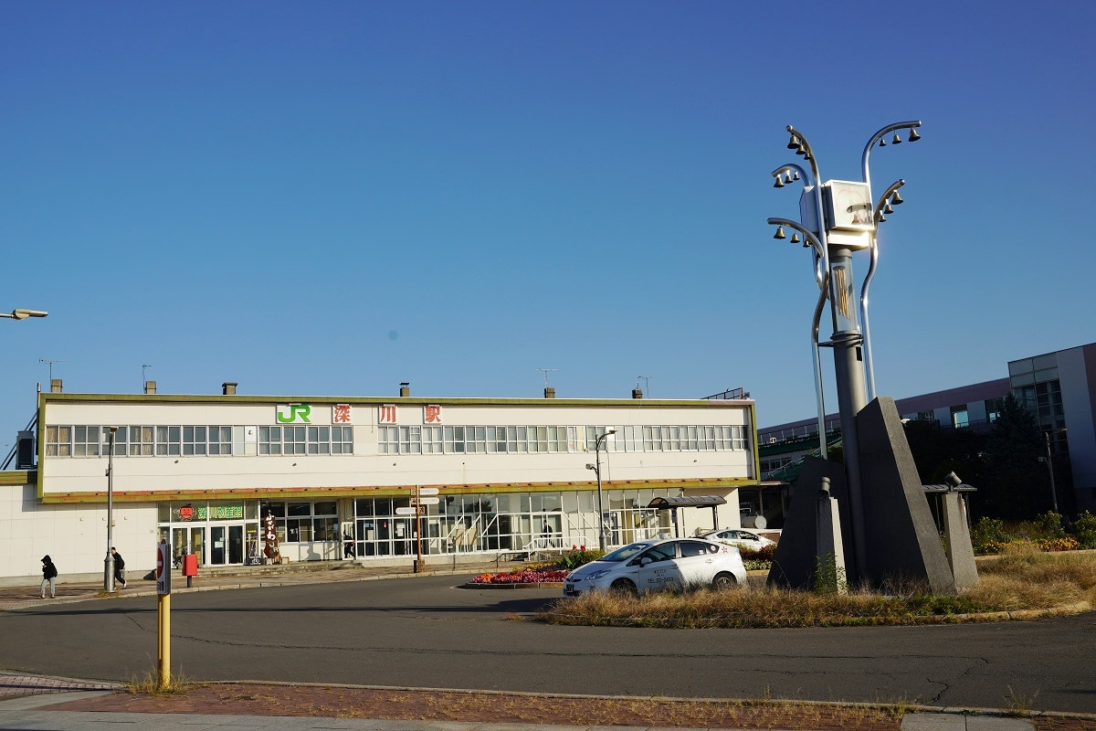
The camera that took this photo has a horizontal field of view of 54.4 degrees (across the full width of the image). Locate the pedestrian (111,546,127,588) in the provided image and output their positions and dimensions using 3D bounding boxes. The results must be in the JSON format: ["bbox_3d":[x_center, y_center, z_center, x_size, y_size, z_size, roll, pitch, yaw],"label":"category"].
[{"bbox_3d":[-17.352,8.177,42.937,0.750,1.683,0.520,0,-10,-15],"label":"pedestrian"}]

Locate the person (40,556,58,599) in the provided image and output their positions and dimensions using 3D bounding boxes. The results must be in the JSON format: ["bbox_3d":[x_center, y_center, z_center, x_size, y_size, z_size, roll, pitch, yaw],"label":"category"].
[{"bbox_3d":[-18.865,7.979,40.327,0.580,1.569,0.520,0,-10,-15],"label":"person"}]

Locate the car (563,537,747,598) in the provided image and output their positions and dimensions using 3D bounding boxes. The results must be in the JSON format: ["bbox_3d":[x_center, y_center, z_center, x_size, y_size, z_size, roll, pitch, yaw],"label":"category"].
[{"bbox_3d":[2.492,4.844,25.128,4.460,1.490,1.760,2,-10,-26],"label":"car"}]

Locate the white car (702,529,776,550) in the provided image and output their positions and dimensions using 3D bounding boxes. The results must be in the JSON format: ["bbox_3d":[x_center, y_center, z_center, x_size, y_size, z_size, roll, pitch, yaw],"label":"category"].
[{"bbox_3d":[9.239,8.981,53.421,4.460,1.490,1.750,2,-10,-27],"label":"white car"}]

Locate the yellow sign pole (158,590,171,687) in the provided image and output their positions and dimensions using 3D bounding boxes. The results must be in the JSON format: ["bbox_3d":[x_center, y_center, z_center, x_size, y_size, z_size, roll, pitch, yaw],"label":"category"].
[{"bbox_3d":[-4.415,3.159,12.288,0.145,1.081,0.145,3,-11,-30],"label":"yellow sign pole"}]

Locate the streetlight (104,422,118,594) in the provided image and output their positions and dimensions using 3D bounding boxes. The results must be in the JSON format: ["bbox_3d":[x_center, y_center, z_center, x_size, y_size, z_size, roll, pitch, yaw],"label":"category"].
[{"bbox_3d":[-17.136,5.615,41.721,0.460,6.359,1.400,-1,-9,-8],"label":"streetlight"}]

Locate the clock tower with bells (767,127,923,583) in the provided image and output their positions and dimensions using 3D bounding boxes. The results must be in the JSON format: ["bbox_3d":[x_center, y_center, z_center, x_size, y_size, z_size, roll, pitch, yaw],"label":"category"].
[{"bbox_3d":[6.369,-0.312,22.757,3.200,10.022,3.200,3,-11,-30],"label":"clock tower with bells"}]

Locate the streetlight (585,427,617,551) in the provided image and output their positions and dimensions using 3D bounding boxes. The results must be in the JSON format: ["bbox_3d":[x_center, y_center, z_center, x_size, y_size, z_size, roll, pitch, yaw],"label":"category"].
[{"bbox_3d":[2.604,6.274,50.347,1.600,6.359,0.450,0,-10,-15],"label":"streetlight"}]

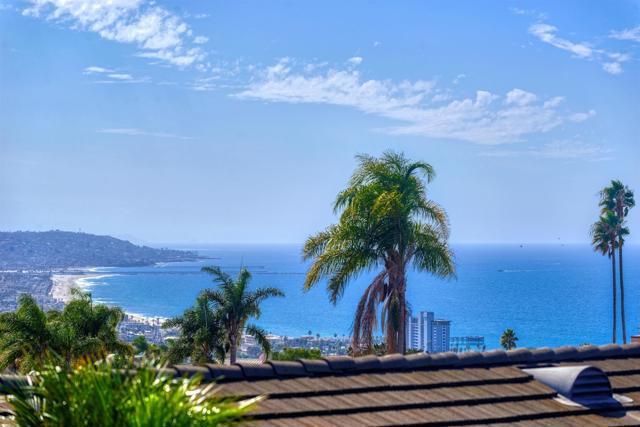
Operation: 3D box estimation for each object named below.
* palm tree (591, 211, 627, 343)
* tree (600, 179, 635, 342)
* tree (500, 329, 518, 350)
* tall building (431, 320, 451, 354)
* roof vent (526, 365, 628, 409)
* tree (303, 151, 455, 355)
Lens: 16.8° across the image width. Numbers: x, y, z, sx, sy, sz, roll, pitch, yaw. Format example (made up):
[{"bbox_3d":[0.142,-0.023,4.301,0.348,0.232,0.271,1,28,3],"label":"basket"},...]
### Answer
[{"bbox_3d":[26.600,9.723,199.912,3.300,20.000,3.300,0,-1,0],"label":"palm tree"},{"bbox_3d":[27.567,8.192,200.901,3.200,22.500,3.200,0,-1,0],"label":"tree"},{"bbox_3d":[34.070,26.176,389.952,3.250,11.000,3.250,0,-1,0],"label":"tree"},{"bbox_3d":[99.991,103.958,1799.859,16.000,32.000,18.000,0,-1,-6],"label":"tall building"},{"bbox_3d":[2.153,1.498,19.245,0.580,0.350,0.950,0,-1,-43],"label":"roof vent"},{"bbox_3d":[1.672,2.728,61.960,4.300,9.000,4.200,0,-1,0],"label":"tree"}]

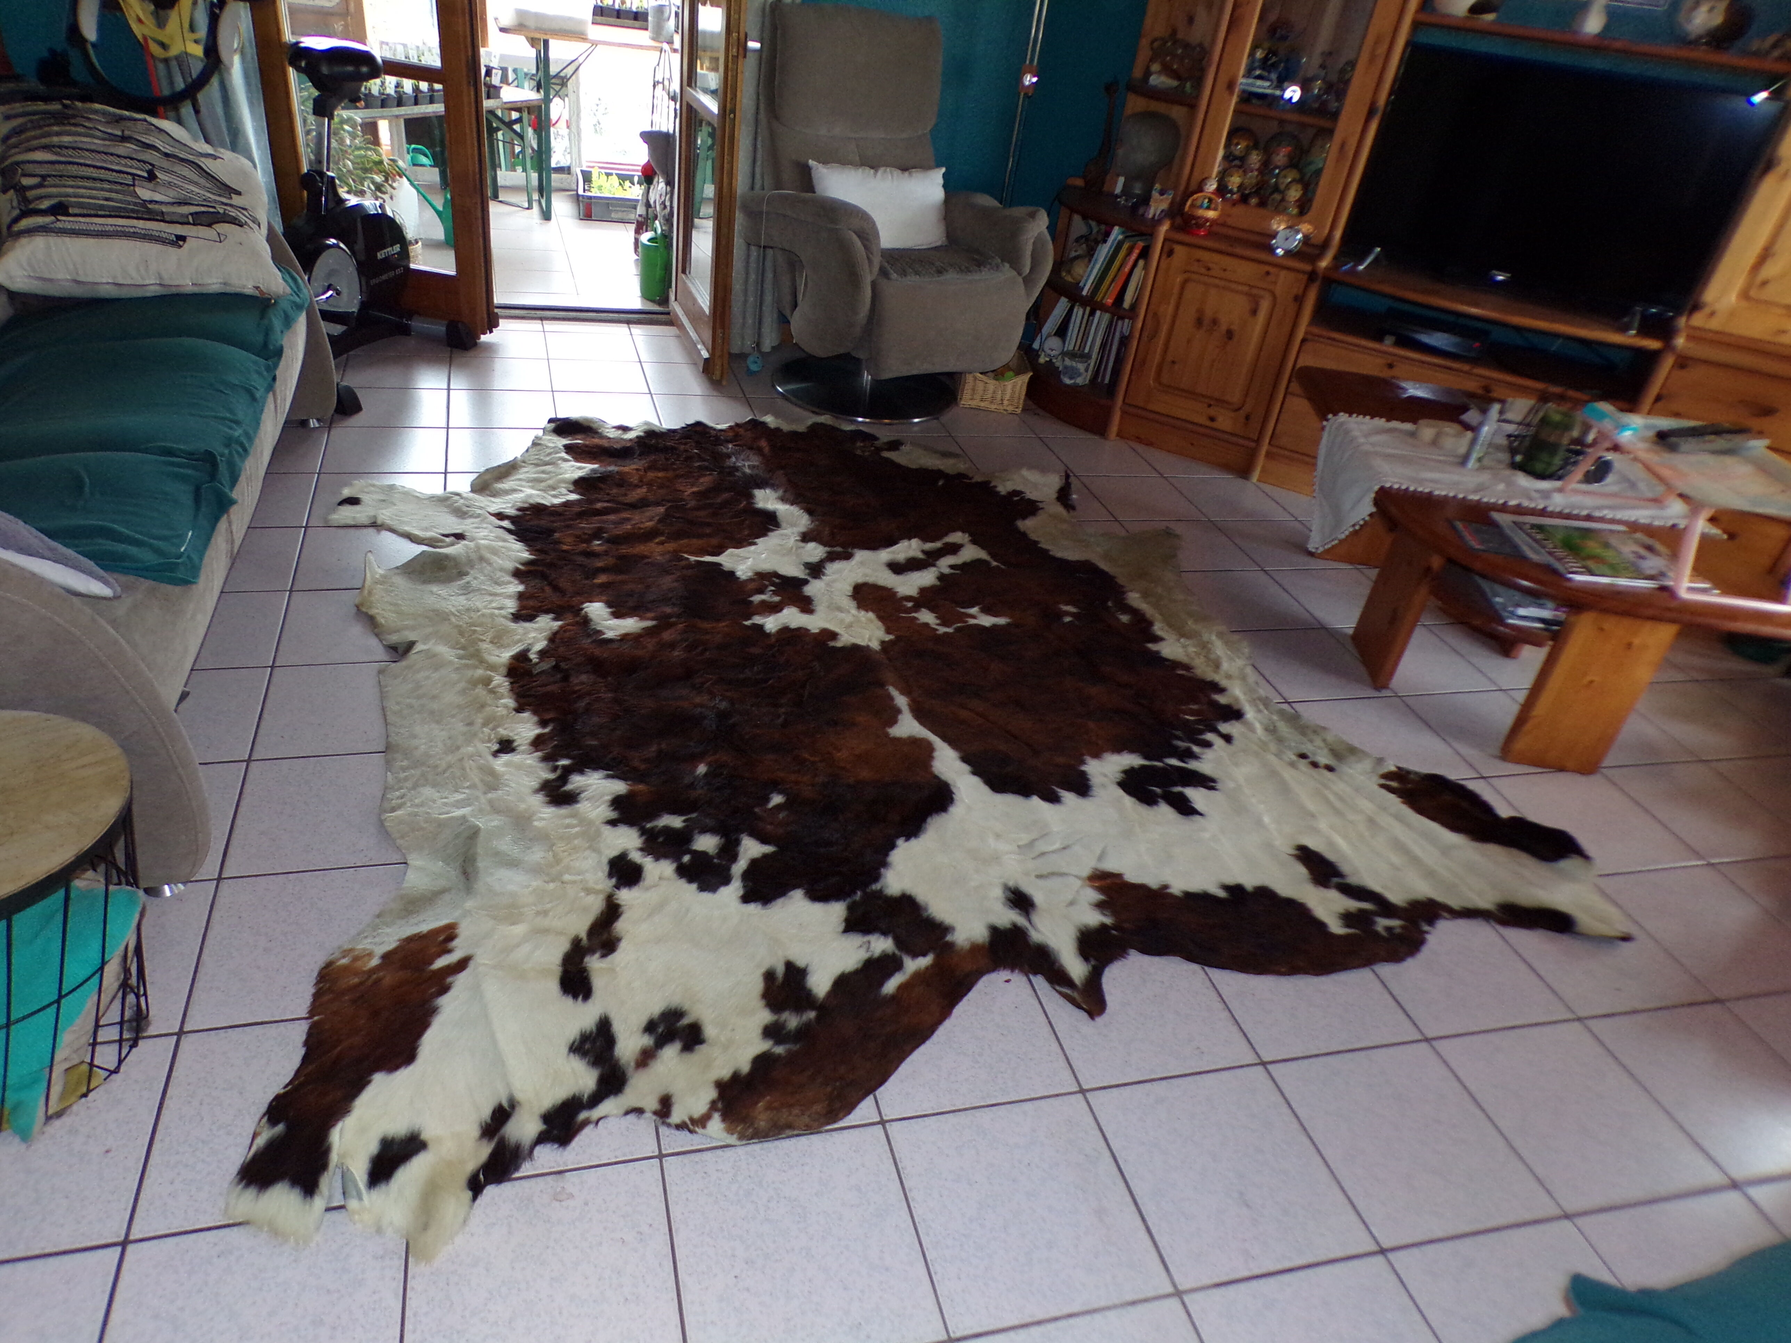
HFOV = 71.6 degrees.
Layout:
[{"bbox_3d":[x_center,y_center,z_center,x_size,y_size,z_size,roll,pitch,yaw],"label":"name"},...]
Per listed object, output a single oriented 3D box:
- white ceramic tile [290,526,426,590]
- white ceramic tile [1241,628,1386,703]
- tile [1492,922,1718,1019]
[{"bbox_3d":[-1.215,-0.262,2.881,0.303,0.012,0.310,-2,33,-17],"label":"white ceramic tile"},{"bbox_3d":[1.000,-0.013,3.009,0.303,0.012,0.310,-2,33,-17],"label":"white ceramic tile"},{"bbox_3d":[1.241,0.487,2.231,0.300,0.010,0.306,-2,33,-17],"label":"tile"}]

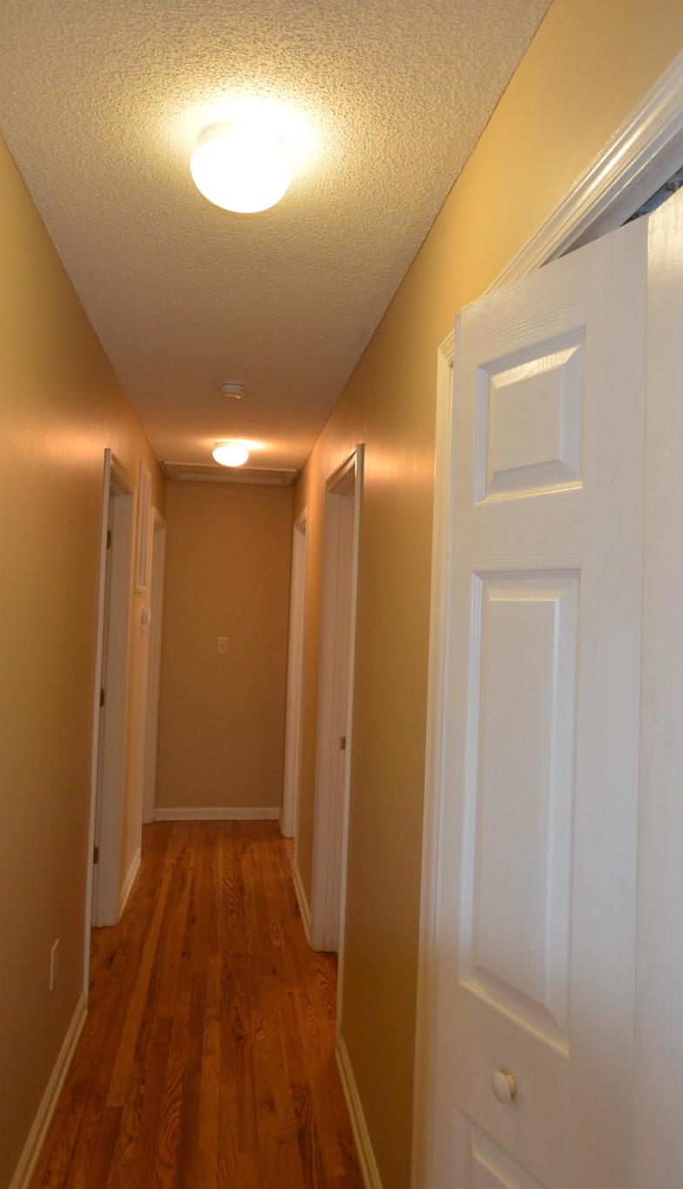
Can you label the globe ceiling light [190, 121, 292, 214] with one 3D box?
[{"bbox_3d":[-0.197,-0.827,1.464,0.197,0.121,0.197,2,-1,-9],"label":"globe ceiling light"}]

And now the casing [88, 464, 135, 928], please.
[{"bbox_3d":[-1.009,0.502,3.167,0.100,2.084,0.832,2,-1,-9],"label":"casing"}]

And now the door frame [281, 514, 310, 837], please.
[{"bbox_3d":[-0.247,0.564,4.659,0.100,2.084,0.713,2,-1,-9],"label":"door frame"}]

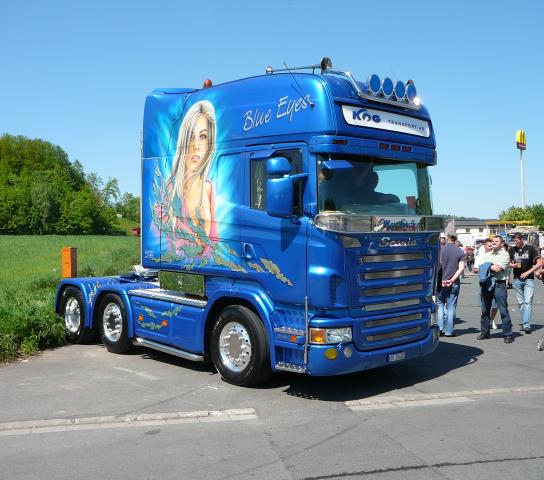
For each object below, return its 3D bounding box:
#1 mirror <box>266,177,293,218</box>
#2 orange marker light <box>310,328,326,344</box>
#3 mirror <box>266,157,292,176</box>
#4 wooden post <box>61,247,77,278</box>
[{"bbox_3d":[0.085,-0.445,6.860,0.240,0.420,0.160,0,0,-25],"label":"mirror"},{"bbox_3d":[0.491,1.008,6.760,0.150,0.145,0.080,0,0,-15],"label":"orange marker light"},{"bbox_3d":[0.074,-0.784,6.860,0.240,0.185,0.170,0,0,-25],"label":"mirror"},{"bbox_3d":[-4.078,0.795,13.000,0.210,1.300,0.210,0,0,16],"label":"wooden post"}]

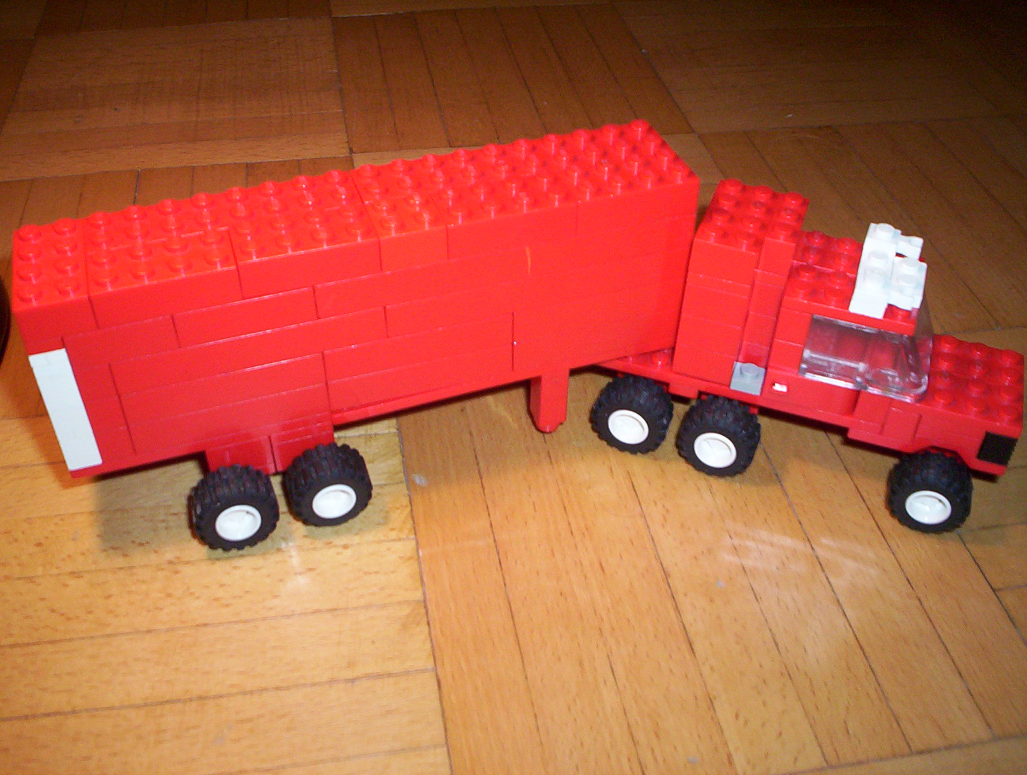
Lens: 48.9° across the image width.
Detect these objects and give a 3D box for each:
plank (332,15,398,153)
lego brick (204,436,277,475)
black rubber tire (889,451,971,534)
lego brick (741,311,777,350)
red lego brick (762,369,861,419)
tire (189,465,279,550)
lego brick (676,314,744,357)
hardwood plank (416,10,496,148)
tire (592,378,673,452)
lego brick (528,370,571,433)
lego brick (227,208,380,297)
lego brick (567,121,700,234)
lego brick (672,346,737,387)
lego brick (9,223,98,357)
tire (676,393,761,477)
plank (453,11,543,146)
[{"bbox_3d":[-0.067,-0.135,0.506,0.020,0.008,0.140,-5,41,-9],"label":"plank"},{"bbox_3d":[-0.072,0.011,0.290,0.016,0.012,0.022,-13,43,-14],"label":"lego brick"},{"bbox_3d":[0.110,0.027,0.295,0.021,0.021,0.012,14,41,14],"label":"black rubber tire"},{"bbox_3d":[0.068,-0.020,0.302,0.008,0.010,0.015,14,41,14],"label":"lego brick"},{"bbox_3d":[0.078,-0.002,0.294,0.024,0.010,0.010,15,43,16],"label":"red lego brick"},{"bbox_3d":[-0.070,0.030,0.286,0.021,0.021,0.012,-11,42,-15],"label":"tire"},{"bbox_3d":[0.056,-0.022,0.303,0.016,0.011,0.026,14,41,14],"label":"lego brick"},{"bbox_3d":[-0.026,-0.134,0.491,0.019,0.008,0.133,-6,42,-8],"label":"hardwood plank"},{"bbox_3d":[0.034,0.007,0.316,0.021,0.021,0.012,14,41,14],"label":"tire"},{"bbox_3d":[0.010,0.001,0.309,0.008,0.021,0.008,-12,42,-13],"label":"lego brick"},{"bbox_3d":[-0.048,-0.032,0.263,0.032,0.011,0.016,-12,42,-14],"label":"lego brick"},{"bbox_3d":[0.026,-0.054,0.286,0.030,0.011,0.032,-12,42,-13],"label":"lego brick"},{"bbox_3d":[0.056,-0.014,0.309,0.016,0.011,0.026,14,41,14],"label":"lego brick"},{"bbox_3d":[-0.104,-0.024,0.255,0.016,0.013,0.032,-12,42,-13],"label":"lego brick"},{"bbox_3d":[0.057,0.013,0.310,0.021,0.021,0.012,14,41,14],"label":"tire"},{"bbox_3d":[-0.007,-0.136,0.493,0.019,0.008,0.133,-6,42,-8],"label":"plank"}]

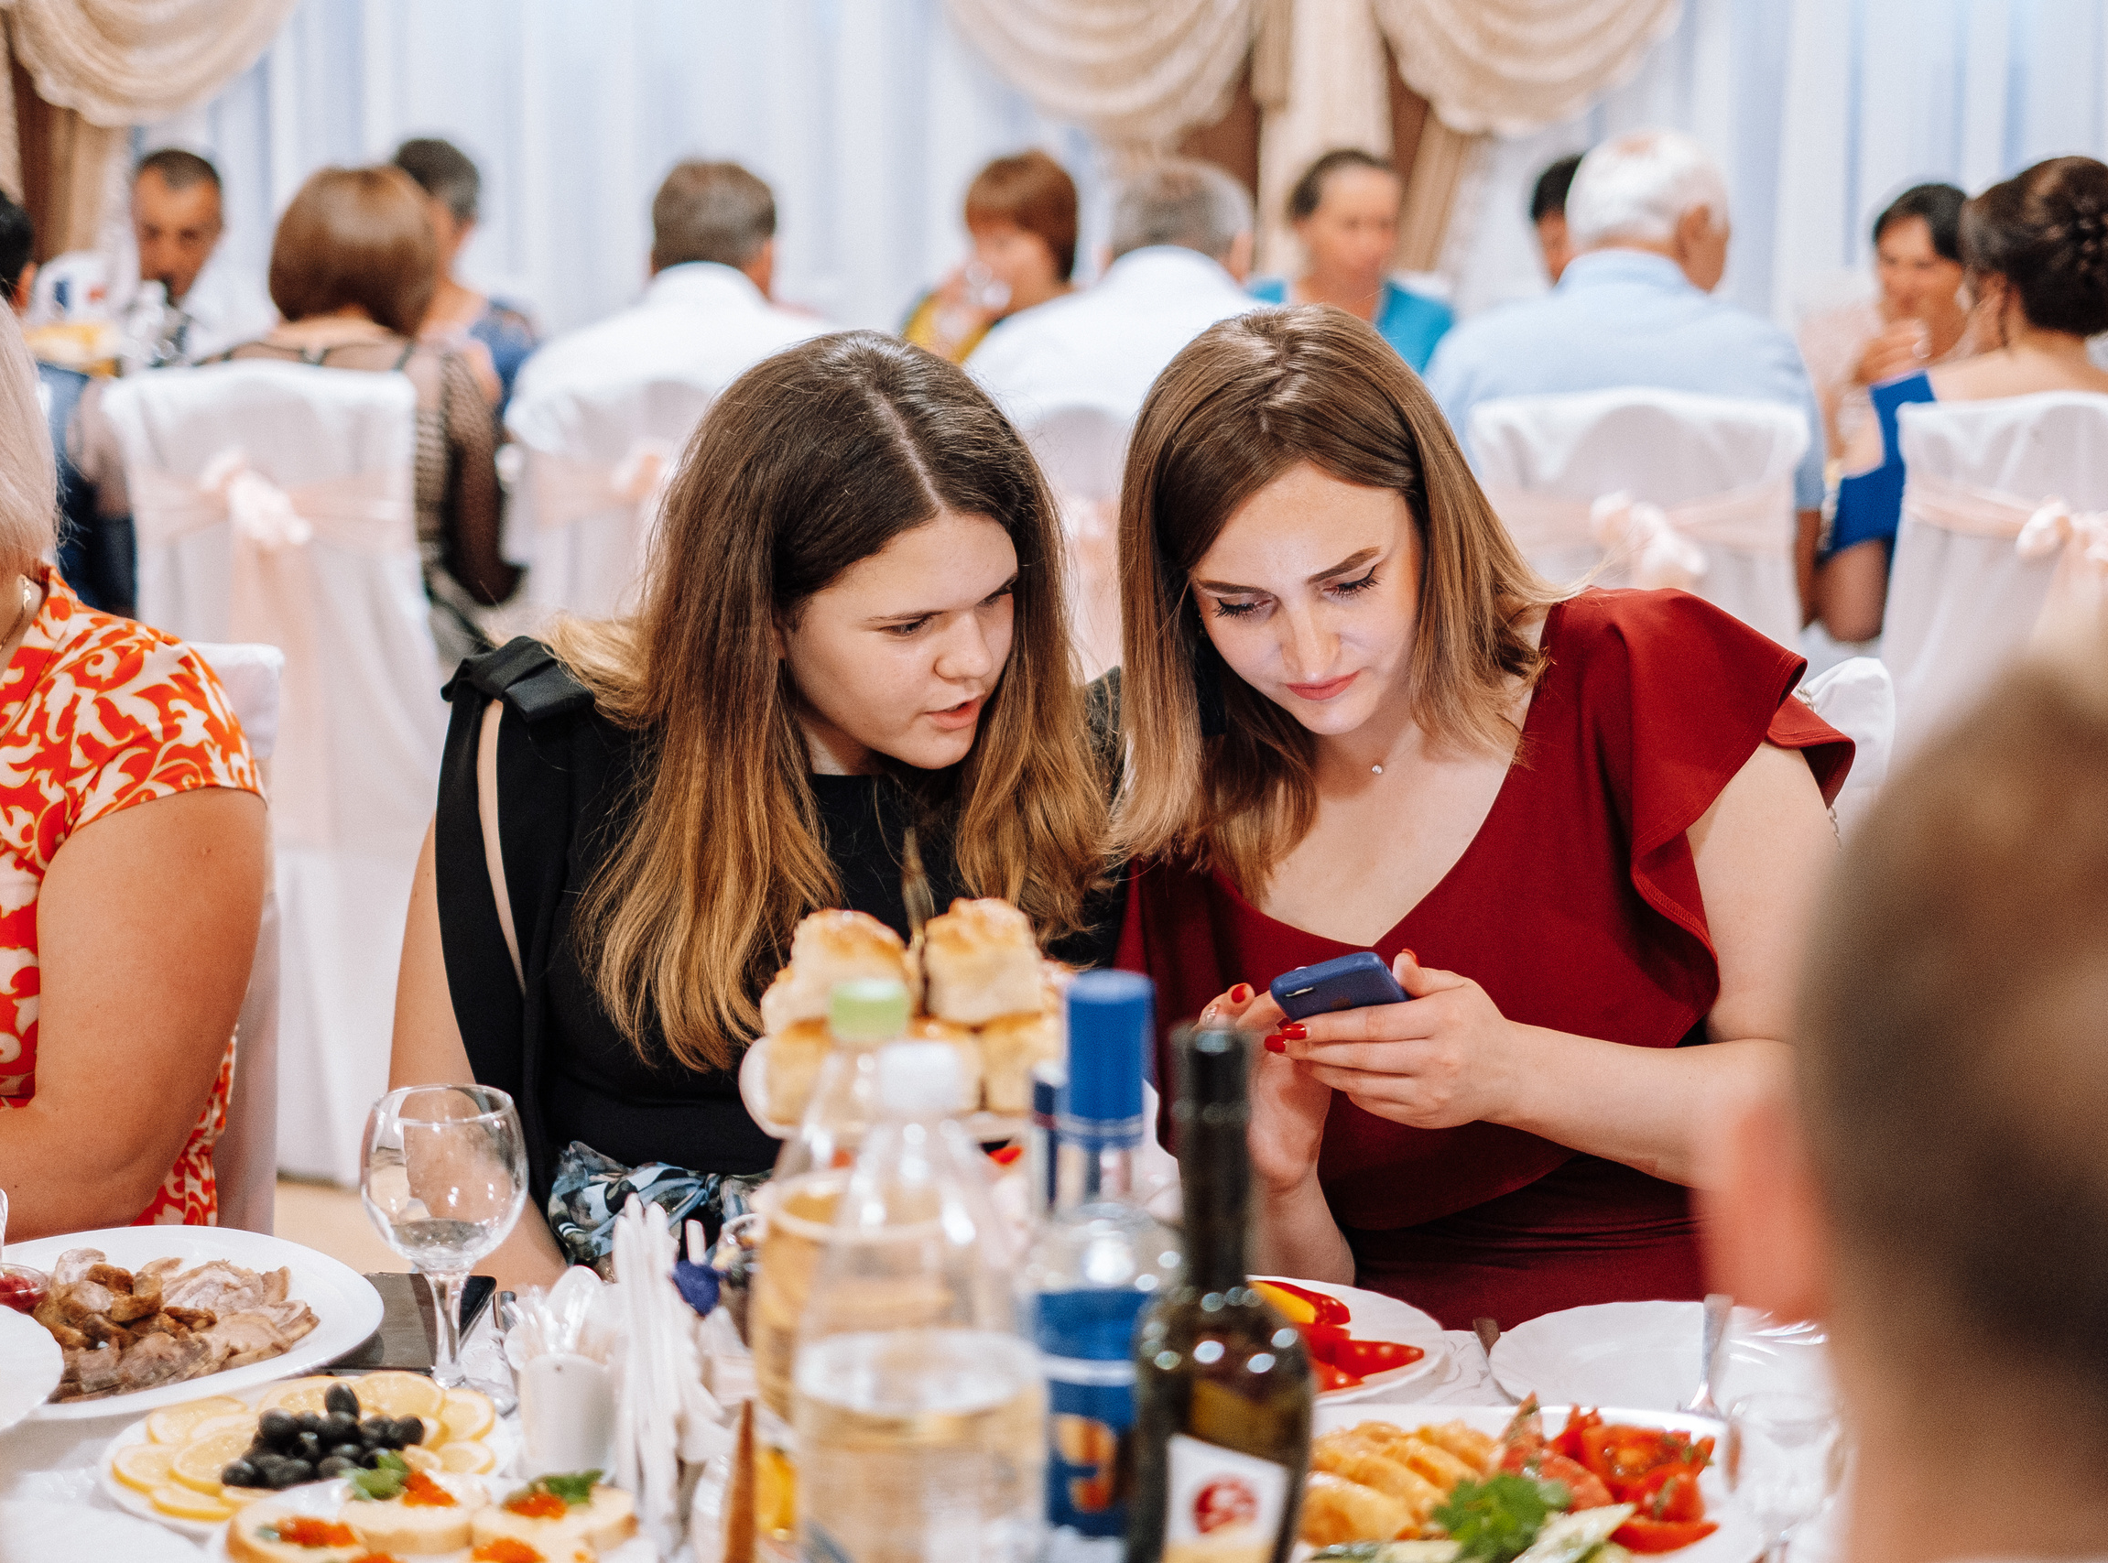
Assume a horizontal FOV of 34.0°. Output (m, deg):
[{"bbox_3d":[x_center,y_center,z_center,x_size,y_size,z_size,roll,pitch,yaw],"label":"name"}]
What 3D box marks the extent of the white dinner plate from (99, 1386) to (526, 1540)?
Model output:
[{"bbox_3d":[-0.349,0.306,1.615,0.192,0.052,0.192,1,12,0],"label":"white dinner plate"}]

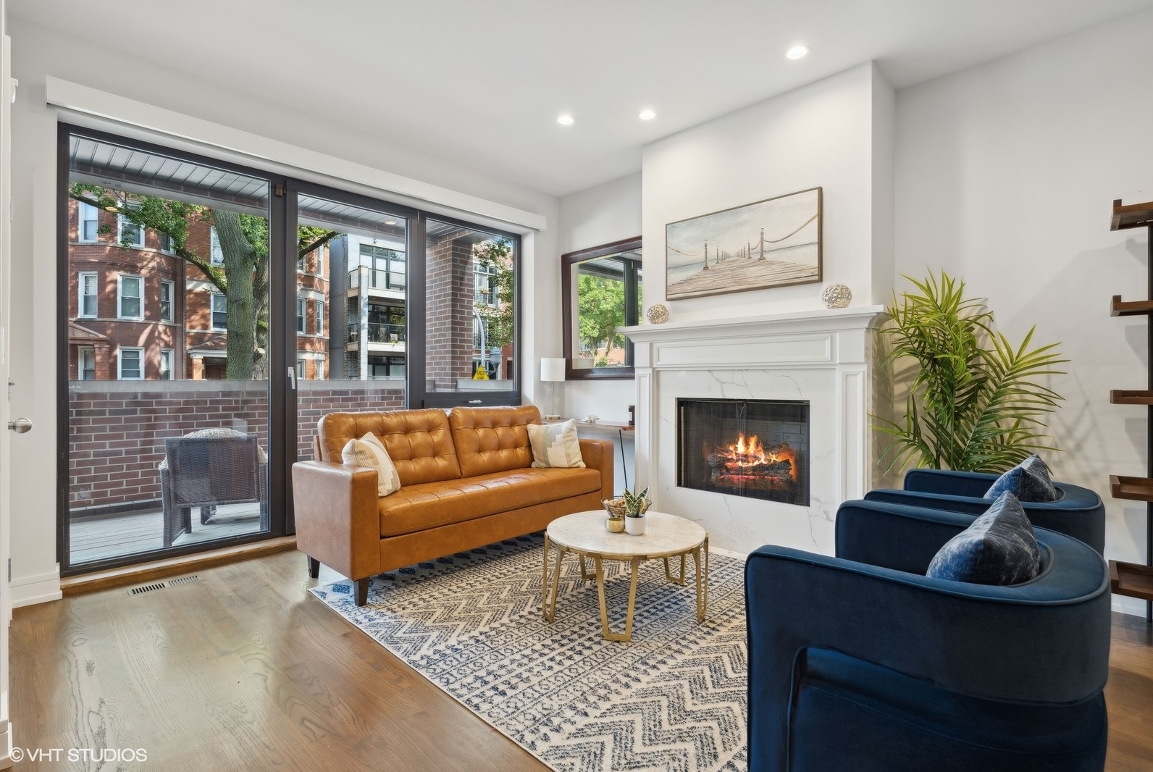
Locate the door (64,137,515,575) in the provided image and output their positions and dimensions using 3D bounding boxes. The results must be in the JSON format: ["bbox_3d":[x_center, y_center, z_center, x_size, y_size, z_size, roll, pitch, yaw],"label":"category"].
[{"bbox_3d":[-1.646,-0.208,4.051,0.100,2.414,3.183,0,0,44],"label":"door"}]

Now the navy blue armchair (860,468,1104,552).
[{"bbox_3d":[1.398,0.718,1.894,0.610,0.730,0.720,0,0,44],"label":"navy blue armchair"}]

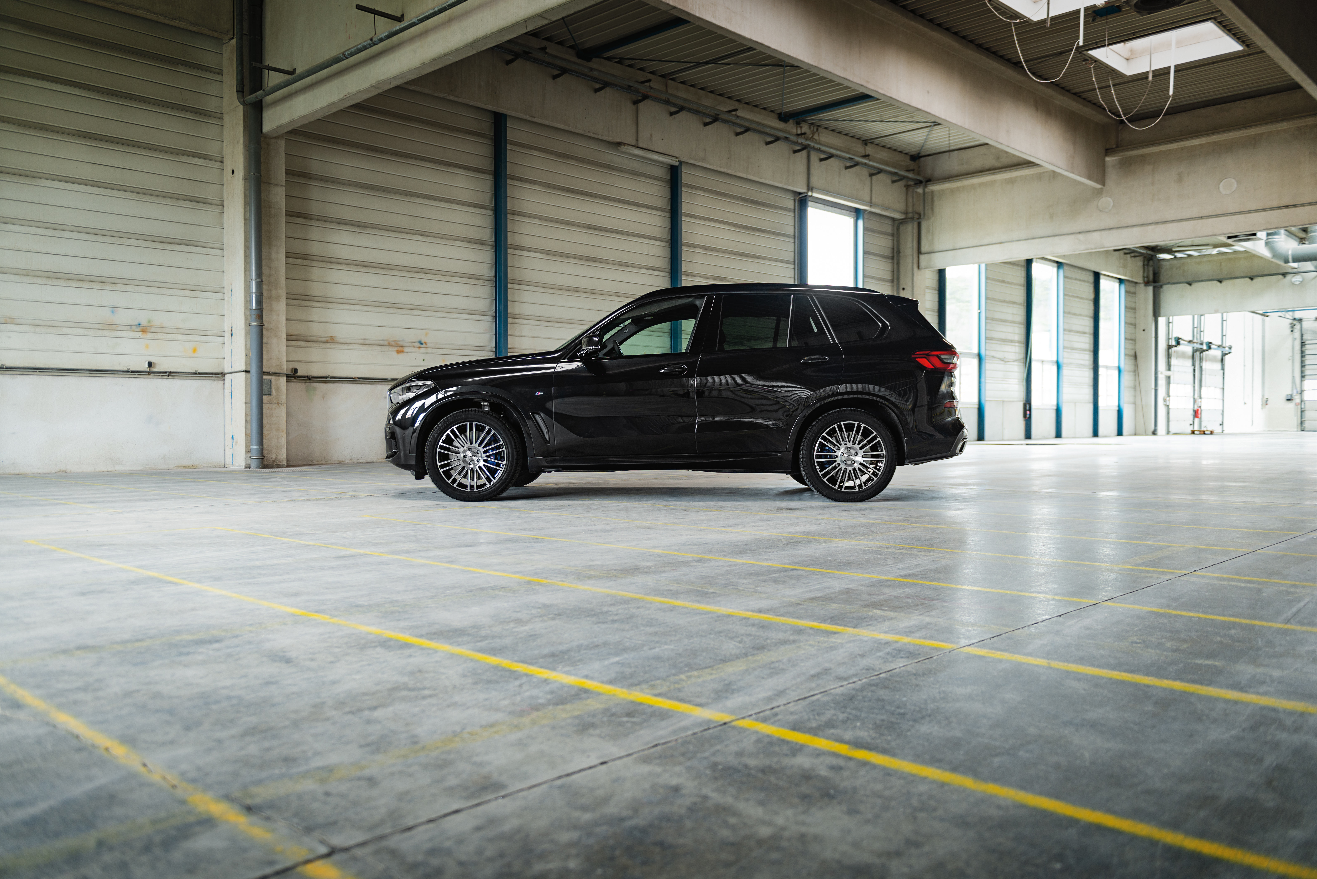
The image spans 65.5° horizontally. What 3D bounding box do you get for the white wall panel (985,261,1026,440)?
[{"bbox_3d":[10.709,-2.941,31.696,0.200,5.900,2.800,1,2,44],"label":"white wall panel"}]

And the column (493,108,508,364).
[{"bbox_3d":[-2.611,-2.538,17.108,0.200,5.700,0.110,1,2,44],"label":"column"}]

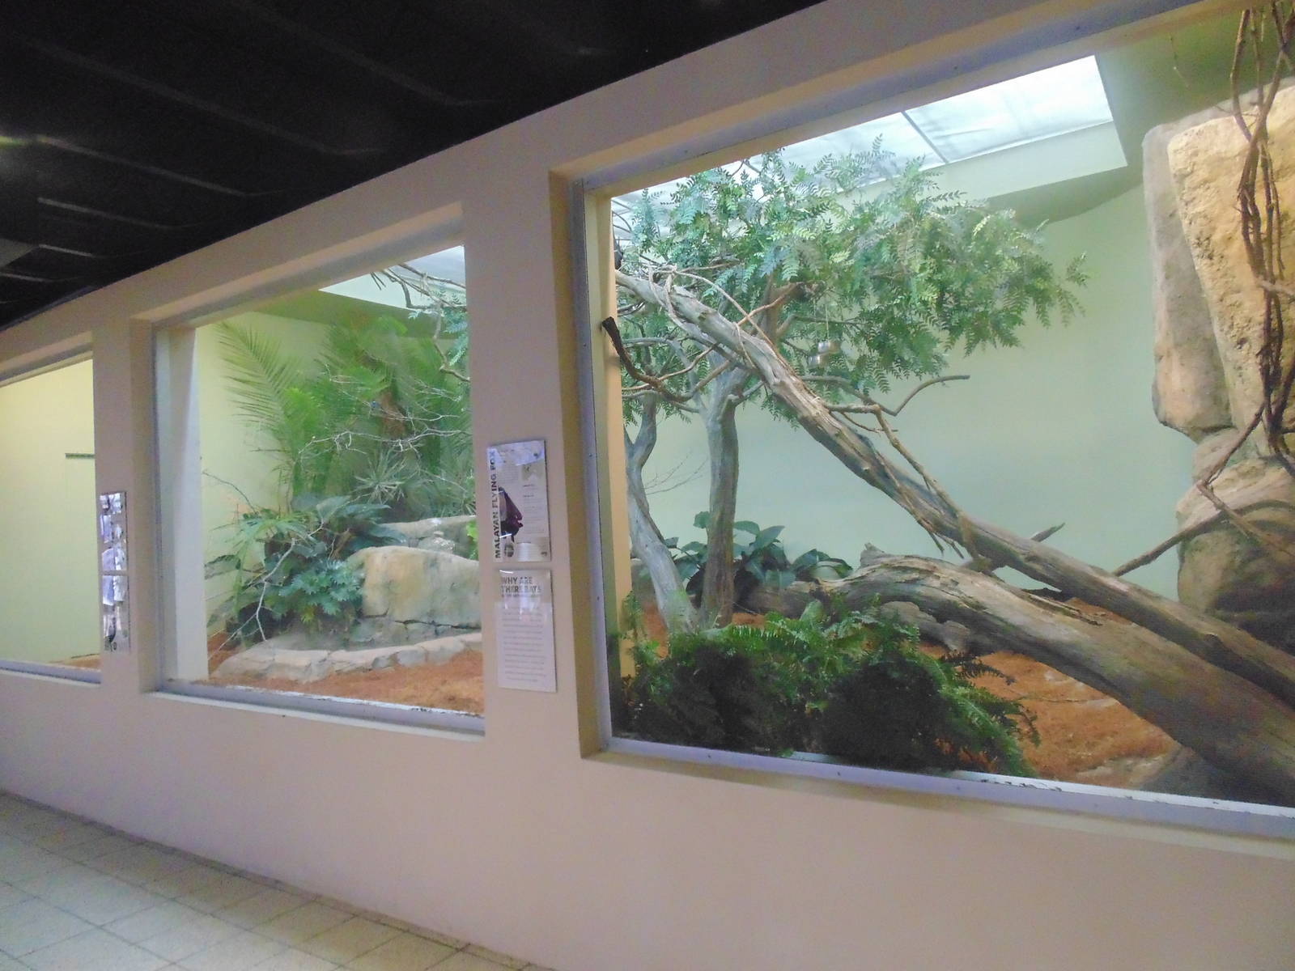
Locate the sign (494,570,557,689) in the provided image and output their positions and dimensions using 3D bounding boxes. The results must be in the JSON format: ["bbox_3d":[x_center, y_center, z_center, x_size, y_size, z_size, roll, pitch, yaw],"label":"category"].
[{"bbox_3d":[-0.463,0.537,3.069,0.285,0.446,0.016,-4,-3,33],"label":"sign"}]

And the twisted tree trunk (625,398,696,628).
[{"bbox_3d":[0.087,0.227,5.676,0.493,1.675,0.340,-3,-2,1],"label":"twisted tree trunk"}]

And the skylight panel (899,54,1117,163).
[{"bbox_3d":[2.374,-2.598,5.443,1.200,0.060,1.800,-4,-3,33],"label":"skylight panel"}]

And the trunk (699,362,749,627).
[{"bbox_3d":[0.517,0.095,5.539,0.310,1.859,0.300,-3,-2,5],"label":"trunk"}]

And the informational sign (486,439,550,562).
[{"bbox_3d":[-0.491,0.068,3.090,0.290,0.443,0.016,-4,-3,33],"label":"informational sign"}]

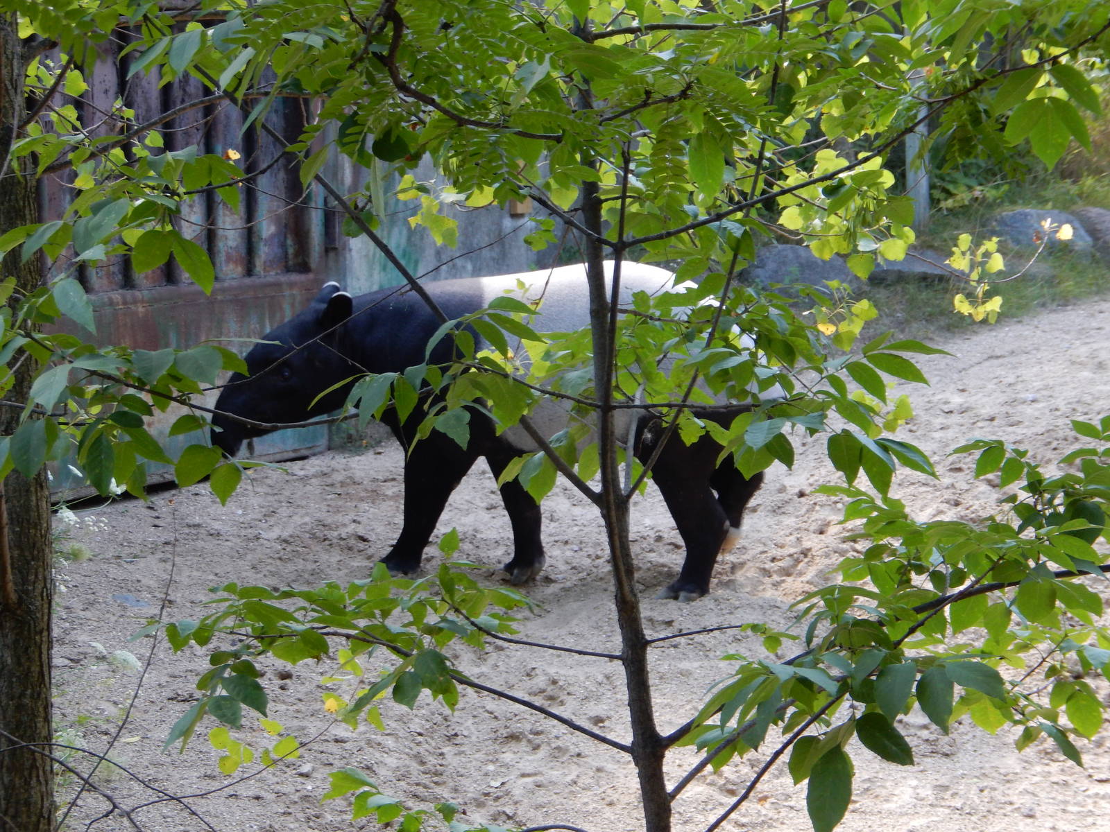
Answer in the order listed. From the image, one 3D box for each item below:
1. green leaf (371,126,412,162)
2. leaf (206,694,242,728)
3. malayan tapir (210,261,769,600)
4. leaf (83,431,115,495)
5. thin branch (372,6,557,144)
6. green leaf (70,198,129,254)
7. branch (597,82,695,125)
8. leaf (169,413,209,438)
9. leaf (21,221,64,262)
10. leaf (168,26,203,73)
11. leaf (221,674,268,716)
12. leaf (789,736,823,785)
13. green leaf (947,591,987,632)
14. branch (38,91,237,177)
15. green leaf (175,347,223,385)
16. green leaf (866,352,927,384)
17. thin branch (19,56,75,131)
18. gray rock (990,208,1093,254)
[{"bbox_3d":[-0.240,-0.400,5.500,0.060,0.057,0.020,0,6,0],"label":"green leaf"},{"bbox_3d":[-0.572,0.512,6.500,0.055,0.080,0.020,-37,-18,-17],"label":"leaf"},{"bbox_3d":[-0.197,0.040,11.900,1.820,1.030,0.560,2,7,14],"label":"malayan tapir"},{"bbox_3d":[-0.656,0.068,5.400,0.046,0.092,0.020,0,6,0],"label":"leaf"},{"bbox_3d":[-0.152,-0.591,6.500,0.330,0.235,0.120,0,7,0],"label":"thin branch"},{"bbox_3d":[-0.774,-0.323,6.400,0.065,0.125,0.025,38,-15,17],"label":"green leaf"},{"bbox_3d":[0.133,-0.458,5.500,0.149,0.025,0.030,-22,6,2],"label":"branch"},{"bbox_3d":[-0.625,0.015,6.400,0.075,0.048,0.018,7,-38,6],"label":"leaf"},{"bbox_3d":[-0.752,-0.256,5.500,0.033,0.084,0.020,44,5,-4],"label":"leaf"},{"bbox_3d":[-0.540,-0.537,5.500,0.043,0.076,0.020,22,6,-2],"label":"leaf"},{"bbox_3d":[-0.537,0.483,6.500,0.055,0.105,0.022,-39,-18,-18],"label":"leaf"},{"bbox_3d":[0.363,0.496,5.400,0.045,0.082,0.020,28,6,-3],"label":"leaf"},{"bbox_3d":[0.606,0.288,5.500,0.059,0.074,0.020,19,6,-2],"label":"green leaf"},{"bbox_3d":[-0.690,-0.465,6.200,0.344,0.040,0.060,-23,6,2],"label":"branch"},{"bbox_3d":[-0.607,-0.085,6.400,0.075,0.078,0.020,-15,-29,-7],"label":"green leaf"},{"bbox_3d":[0.582,-0.081,6.400,0.120,0.045,0.020,22,-26,11],"label":"green leaf"},{"bbox_3d":[-0.841,-0.537,6.200,0.014,0.150,0.020,36,5,-4],"label":"thin branch"},{"bbox_3d":[2.850,-1.086,22.000,0.631,0.285,0.450,0,6,0],"label":"gray rock"}]

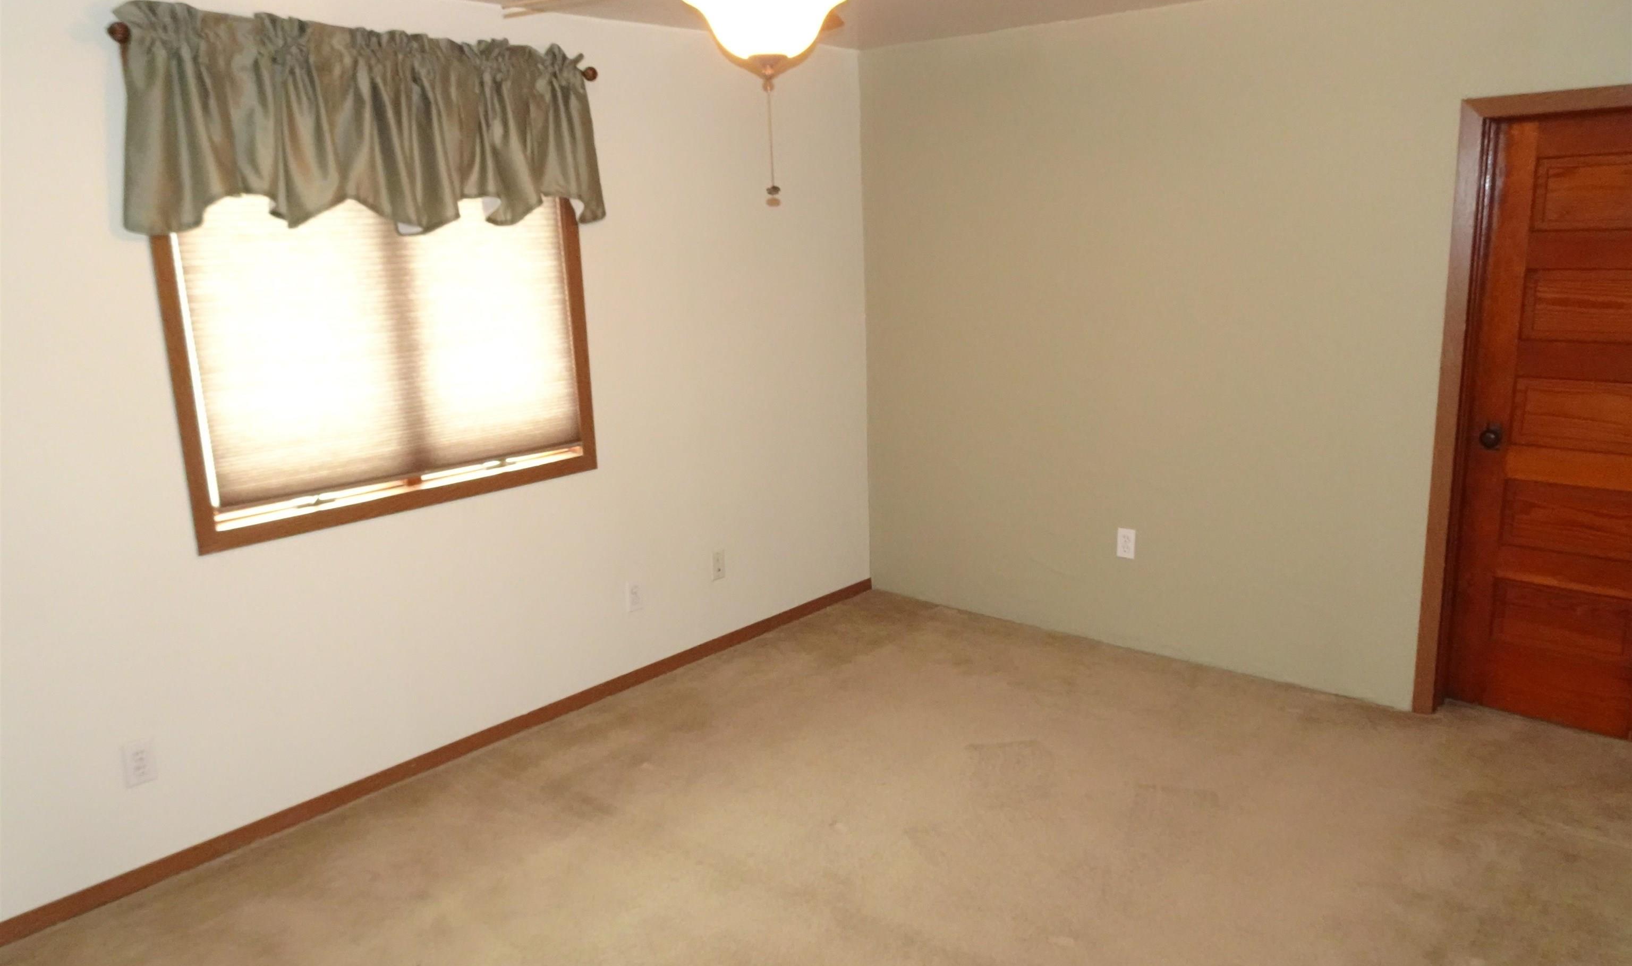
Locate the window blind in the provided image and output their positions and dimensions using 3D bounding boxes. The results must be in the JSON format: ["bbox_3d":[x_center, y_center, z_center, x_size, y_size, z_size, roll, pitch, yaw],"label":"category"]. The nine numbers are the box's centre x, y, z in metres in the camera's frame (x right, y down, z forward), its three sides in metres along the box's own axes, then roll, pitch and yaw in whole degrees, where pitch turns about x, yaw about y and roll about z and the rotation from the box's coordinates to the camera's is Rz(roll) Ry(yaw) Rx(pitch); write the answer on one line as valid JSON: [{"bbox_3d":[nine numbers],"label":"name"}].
[{"bbox_3d":[-1.263,-0.609,3.445,0.035,1.175,1.213,10,17,41],"label":"window blind"}]

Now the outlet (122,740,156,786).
[{"bbox_3d":[-1.817,0.754,3.046,0.010,0.117,0.072,10,17,41],"label":"outlet"}]

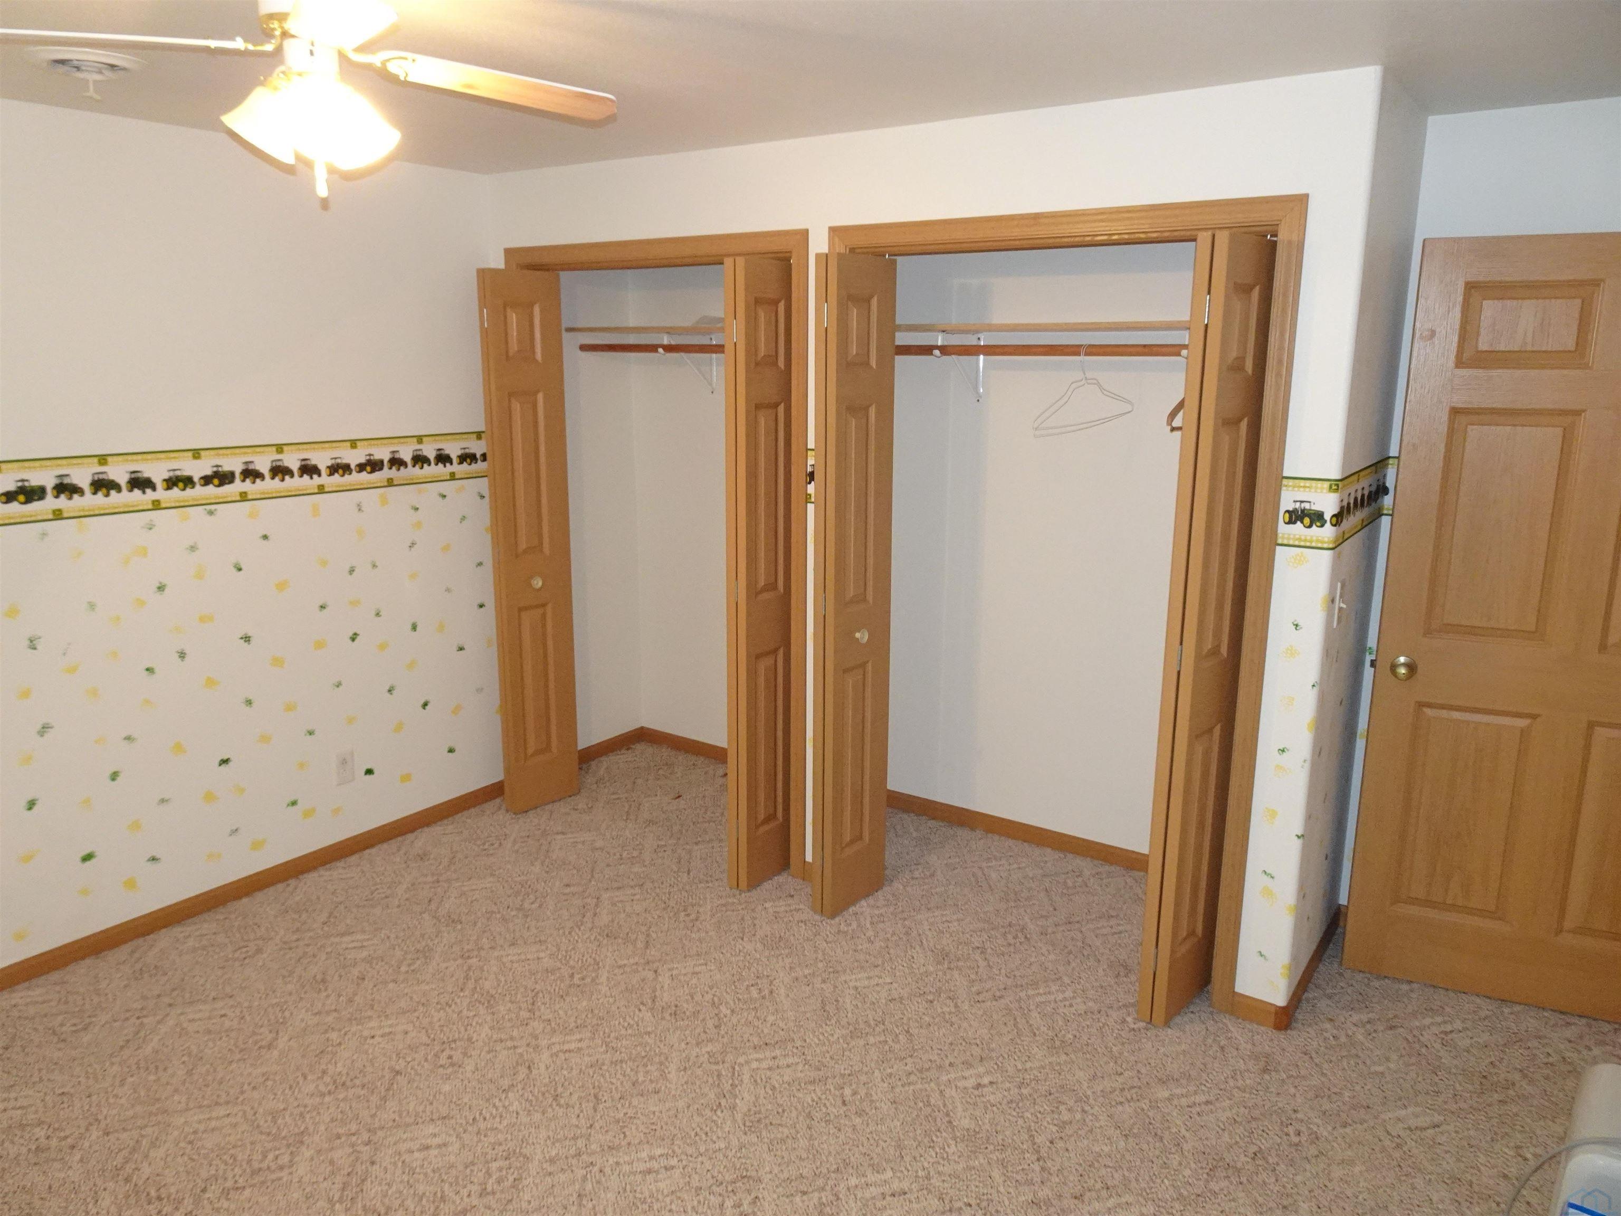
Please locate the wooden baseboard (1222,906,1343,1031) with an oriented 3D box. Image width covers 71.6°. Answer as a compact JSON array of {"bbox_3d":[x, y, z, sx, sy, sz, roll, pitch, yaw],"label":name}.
[{"bbox_3d":[1.427,1.038,3.347,0.149,0.074,0.718,9,15,34],"label":"wooden baseboard"}]

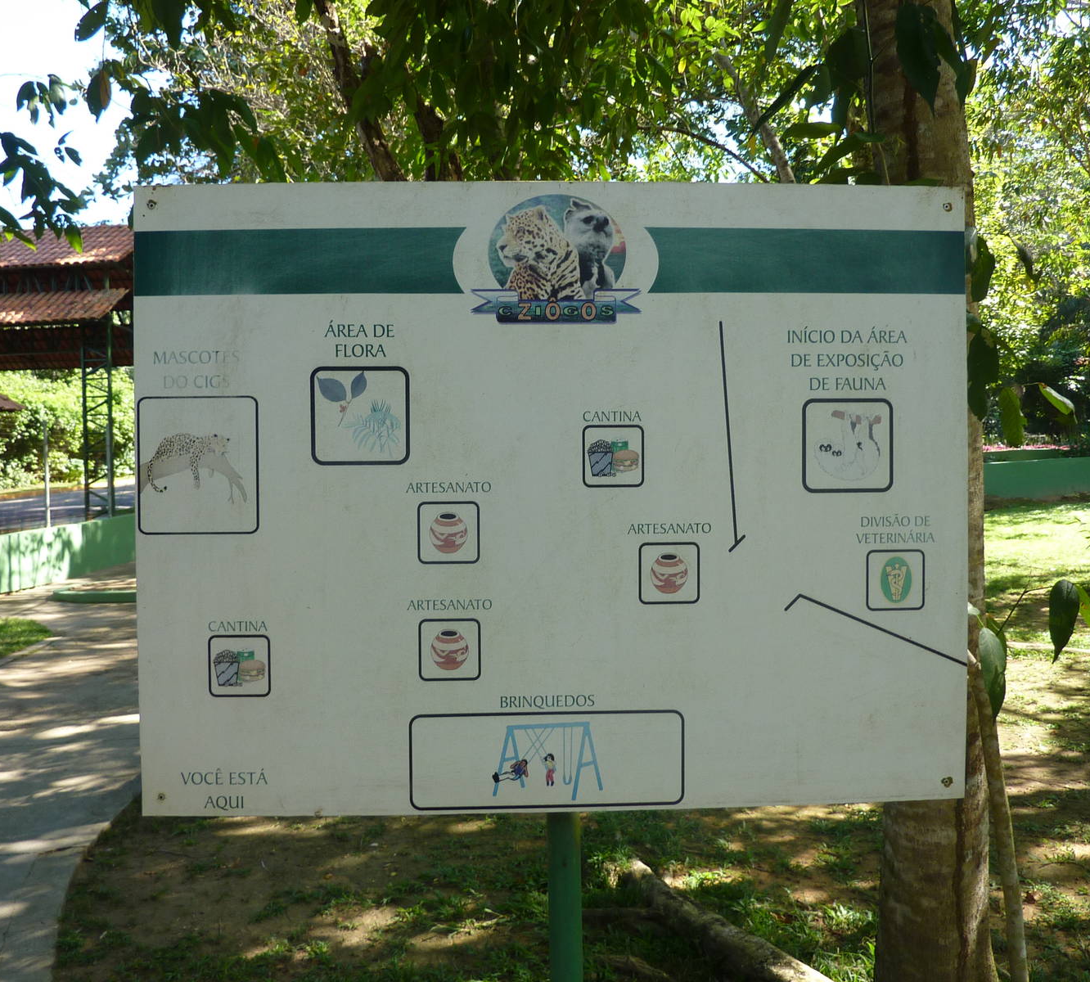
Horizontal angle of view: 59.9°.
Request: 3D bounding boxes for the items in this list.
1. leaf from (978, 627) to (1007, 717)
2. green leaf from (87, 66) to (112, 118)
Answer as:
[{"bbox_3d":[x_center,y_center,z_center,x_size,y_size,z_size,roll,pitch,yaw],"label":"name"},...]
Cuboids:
[{"bbox_3d":[0.994,0.402,2.100,0.060,0.200,0.035,-5,2,17],"label":"leaf"},{"bbox_3d":[-1.365,-1.216,2.900,0.075,0.165,0.035,5,2,-12],"label":"green leaf"}]

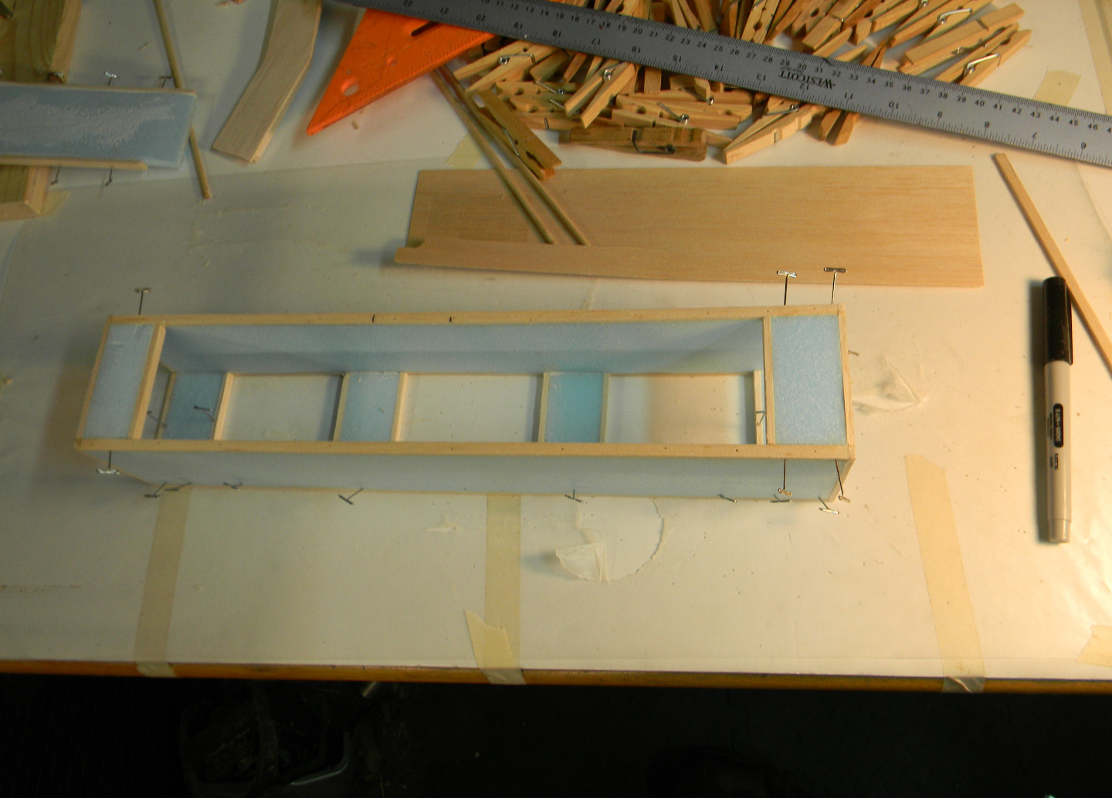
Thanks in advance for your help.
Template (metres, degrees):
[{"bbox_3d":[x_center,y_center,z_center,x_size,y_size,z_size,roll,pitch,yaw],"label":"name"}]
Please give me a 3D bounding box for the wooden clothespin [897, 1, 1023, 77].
[{"bbox_3d":[0.236,-0.210,0.525,0.073,0.015,0.011,-25,67,-1],"label":"wooden clothespin"}]

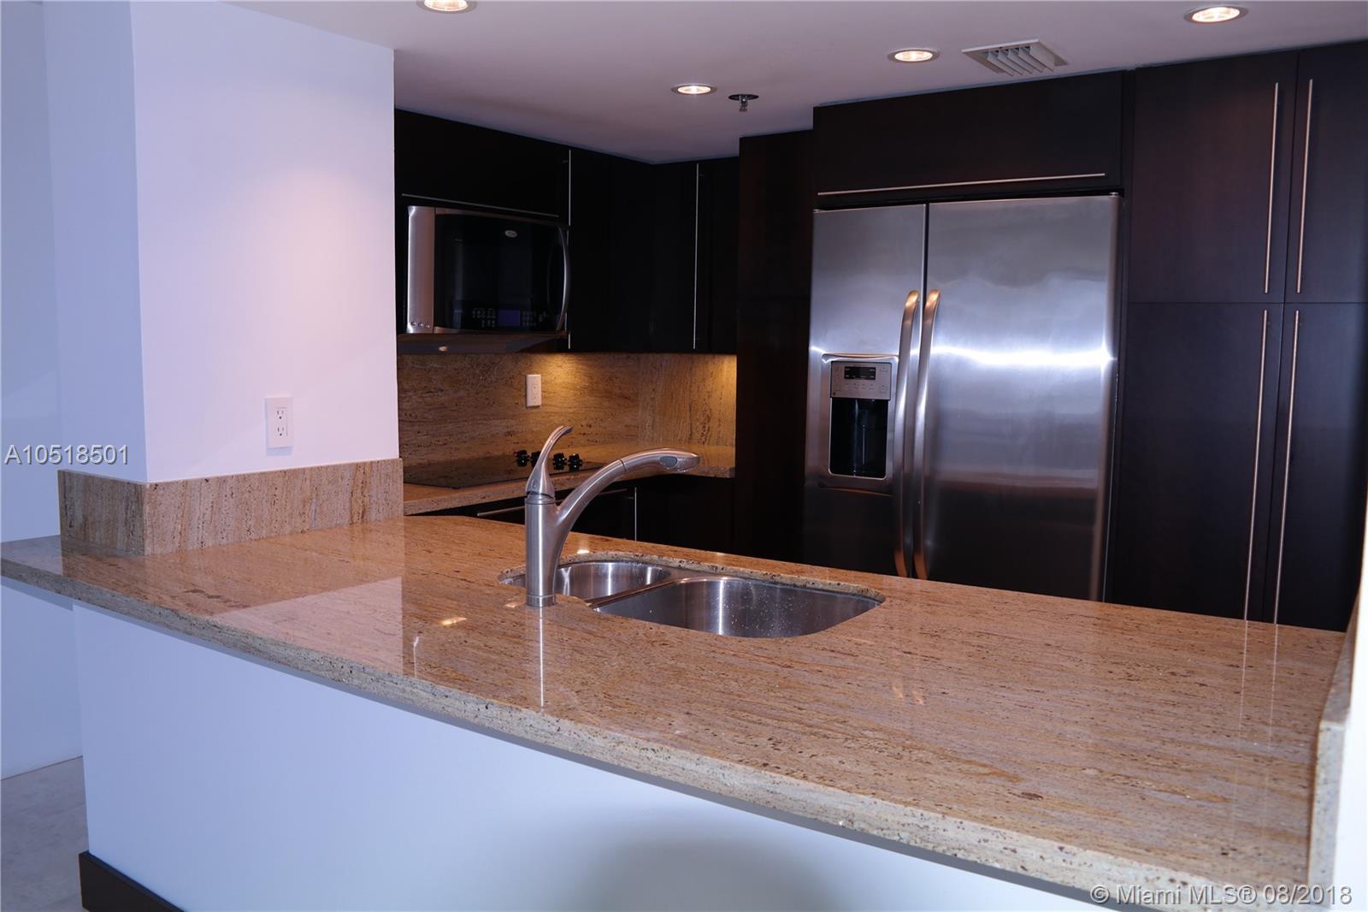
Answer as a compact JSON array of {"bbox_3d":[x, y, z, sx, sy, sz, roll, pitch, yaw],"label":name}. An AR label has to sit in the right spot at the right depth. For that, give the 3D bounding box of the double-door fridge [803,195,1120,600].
[{"bbox_3d":[0.977,0.129,3.419,0.910,1.790,0.820,4,7,32],"label":"double-door fridge"}]

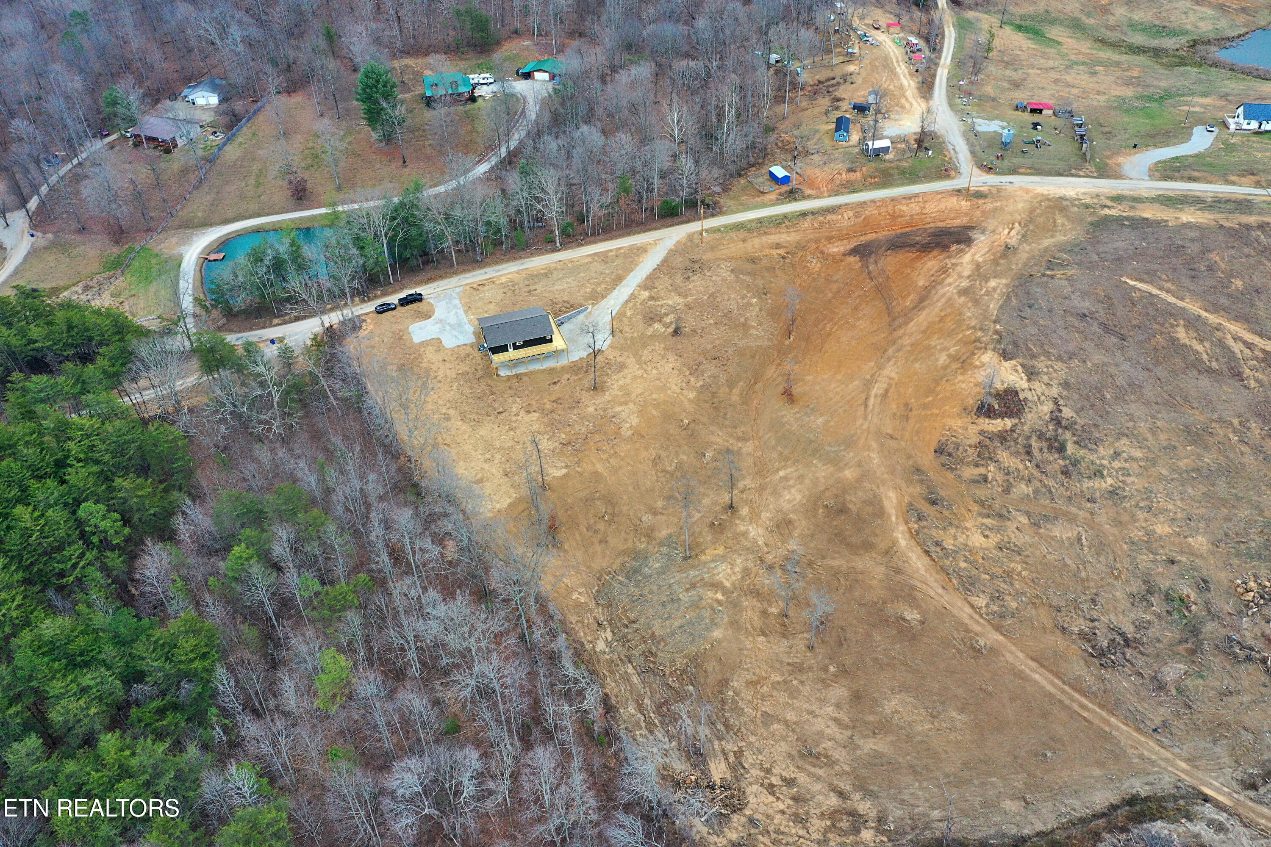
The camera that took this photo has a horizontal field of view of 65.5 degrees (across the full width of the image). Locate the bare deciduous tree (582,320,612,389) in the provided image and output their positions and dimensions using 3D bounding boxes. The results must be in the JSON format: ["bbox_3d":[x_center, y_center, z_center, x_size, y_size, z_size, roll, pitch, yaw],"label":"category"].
[{"bbox_3d":[-8.600,-13.800,200.200,5.900,16.400,5.900,-3,37,0],"label":"bare deciduous tree"}]

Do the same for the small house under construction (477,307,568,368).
[{"bbox_3d":[-24.600,-18.800,215.000,16.200,7.000,15.000,-13,38,-13],"label":"small house under construction"}]

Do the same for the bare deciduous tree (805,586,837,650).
[{"bbox_3d":[26.500,28.800,146.300,4.700,13.400,4.700,-3,37,0],"label":"bare deciduous tree"}]

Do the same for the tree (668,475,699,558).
[{"bbox_3d":[8.500,15.400,161.000,4.900,17.600,4.900,-3,37,0],"label":"tree"}]

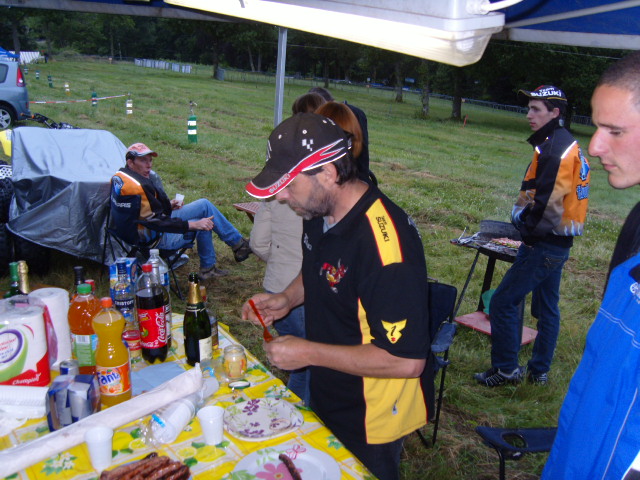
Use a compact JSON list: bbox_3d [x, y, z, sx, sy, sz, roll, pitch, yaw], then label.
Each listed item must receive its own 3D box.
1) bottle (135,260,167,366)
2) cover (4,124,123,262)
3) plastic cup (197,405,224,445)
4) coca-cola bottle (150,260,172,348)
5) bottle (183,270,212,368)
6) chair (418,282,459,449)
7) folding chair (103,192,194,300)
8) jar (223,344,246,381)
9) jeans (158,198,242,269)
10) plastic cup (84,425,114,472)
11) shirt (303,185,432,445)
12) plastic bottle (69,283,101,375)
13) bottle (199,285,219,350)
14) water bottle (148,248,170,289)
[{"bbox_3d":[-0.544,0.231,2.079,0.090,0.320,0.090,-3,18,-14],"label":"bottle"},{"bbox_3d":[-2.005,-0.366,5.200,1.050,1.050,0.950,-1,18,-9],"label":"cover"},{"bbox_3d":[-0.268,0.460,1.603,0.069,0.086,0.069,-1,12,0],"label":"plastic cup"},{"bbox_3d":[-0.547,0.206,2.185,0.088,0.310,0.088,-3,18,-14],"label":"coca-cola bottle"},{"bbox_3d":[-0.390,0.250,2.050,0.087,0.310,0.087,-3,18,-14],"label":"bottle"},{"bbox_3d":[0.280,0.560,3.250,0.580,0.770,0.660,-10,15,-37],"label":"chair"},{"bbox_3d":[-1.330,0.025,5.050,0.600,0.790,0.720,-9,14,-31],"label":"folding chair"},{"bbox_3d":[-0.259,0.372,1.976,0.072,0.103,0.072,-1,12,0],"label":"jar"},{"bbox_3d":[-0.899,-0.055,4.750,0.680,0.520,0.400,-11,21,-34],"label":"jeans"},{"bbox_3d":[-0.508,0.483,1.488,0.067,0.098,0.067,-1,12,0],"label":"plastic cup"},{"bbox_3d":[0.120,0.163,1.820,0.330,0.660,0.470,-5,13,-17],"label":"shirt"},{"bbox_3d":[-0.694,0.284,1.927,0.100,0.315,0.100,-3,12,-6],"label":"plastic bottle"},{"bbox_3d":[-0.396,0.261,2.228,0.080,0.220,0.080,-5,13,-17],"label":"bottle"},{"bbox_3d":[-0.556,0.187,2.220,0.086,0.320,0.086,-3,18,-14],"label":"water bottle"}]

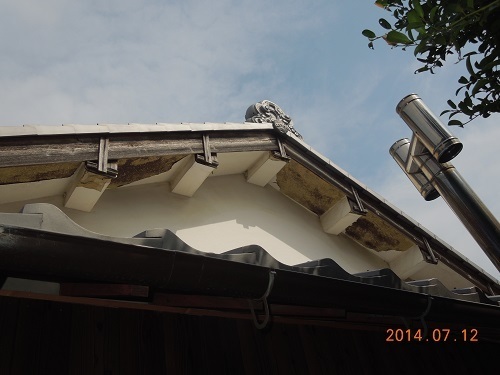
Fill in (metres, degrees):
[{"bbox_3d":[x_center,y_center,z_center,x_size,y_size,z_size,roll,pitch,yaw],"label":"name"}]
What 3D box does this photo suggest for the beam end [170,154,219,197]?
[{"bbox_3d":[-0.486,-0.131,3.811,0.184,0.191,0.400,17,-50,-30],"label":"beam end"}]

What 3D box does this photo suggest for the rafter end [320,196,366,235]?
[{"bbox_3d":[0.971,0.304,4.722,0.172,0.200,0.400,17,-50,-30],"label":"rafter end"}]

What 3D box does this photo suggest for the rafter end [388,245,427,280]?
[{"bbox_3d":[1.738,0.845,4.847,0.172,0.204,0.400,17,-50,-30],"label":"rafter end"}]

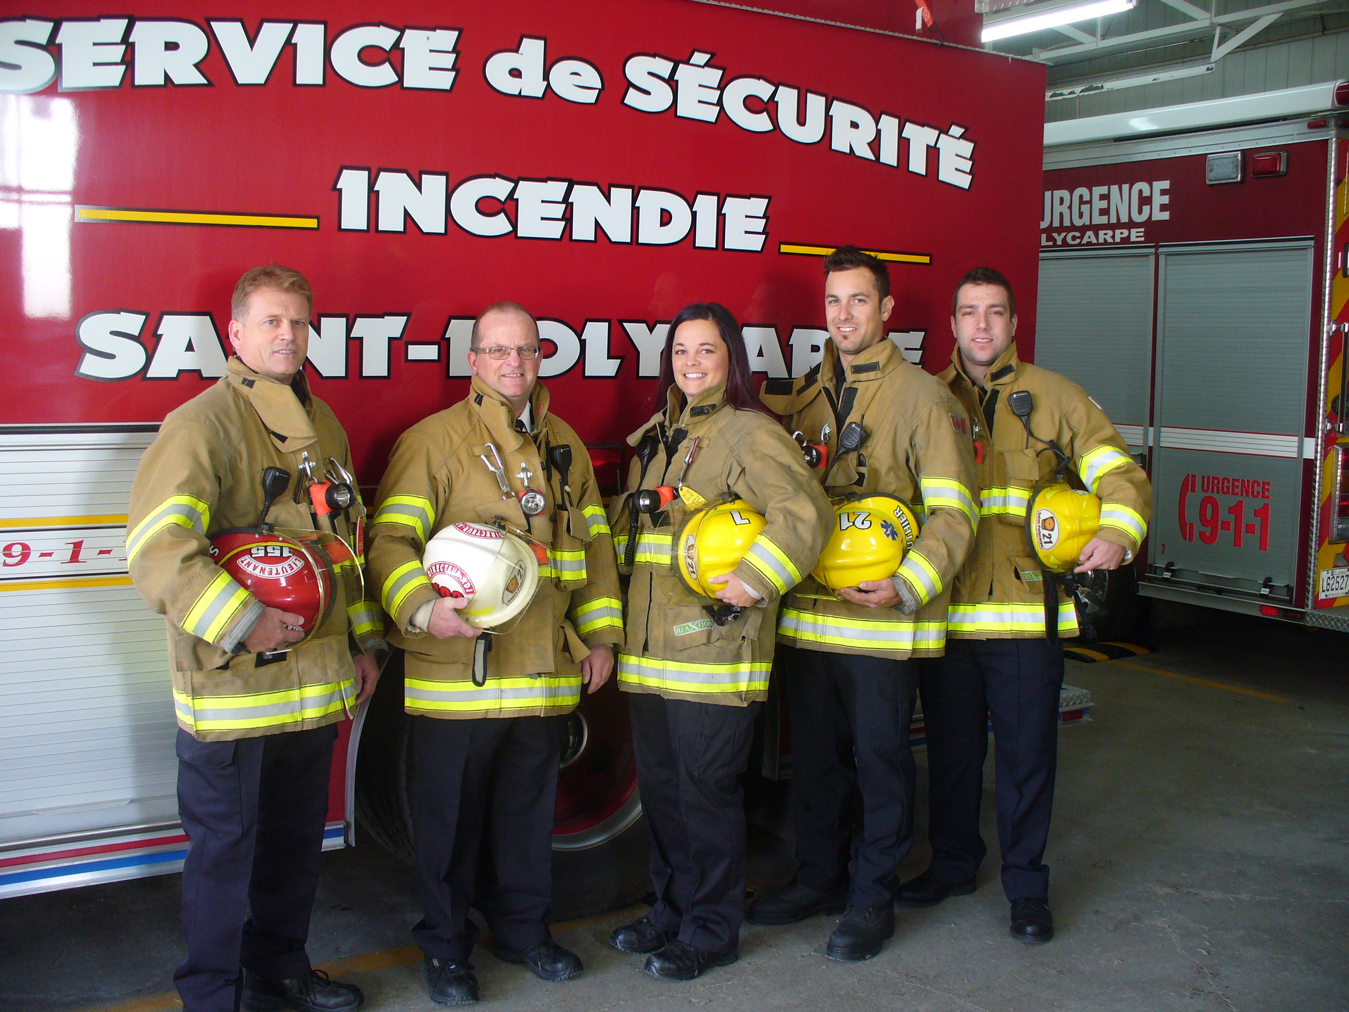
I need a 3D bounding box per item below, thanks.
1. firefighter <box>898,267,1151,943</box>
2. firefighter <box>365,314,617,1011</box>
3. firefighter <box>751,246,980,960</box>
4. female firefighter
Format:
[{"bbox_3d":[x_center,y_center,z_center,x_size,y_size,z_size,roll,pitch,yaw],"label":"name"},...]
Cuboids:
[{"bbox_3d":[0.969,0.268,4.055,0.650,1.820,0.470,3,6,20],"label":"firefighter"},{"bbox_3d":[-0.457,0.353,3.601,0.640,1.700,0.460,-2,7,-27],"label":"firefighter"},{"bbox_3d":[0.495,0.261,3.903,0.600,1.850,0.470,6,8,38],"label":"firefighter"},{"bbox_3d":[0.088,0.348,3.731,0.540,1.700,0.430,6,8,39],"label":"female firefighter"}]

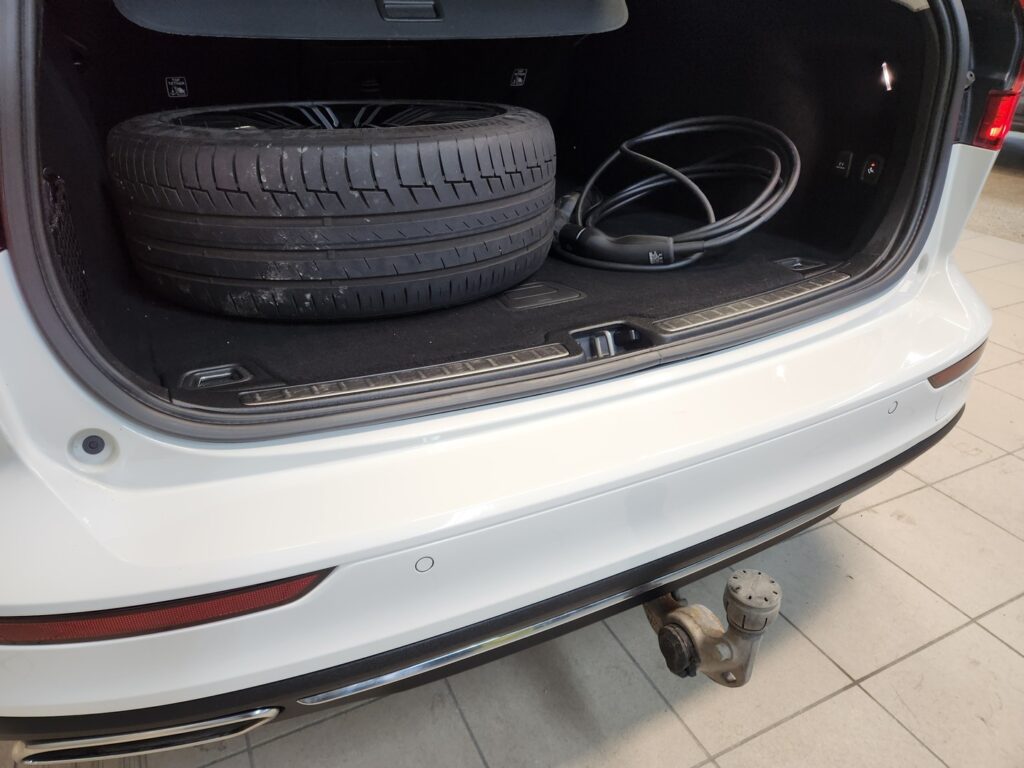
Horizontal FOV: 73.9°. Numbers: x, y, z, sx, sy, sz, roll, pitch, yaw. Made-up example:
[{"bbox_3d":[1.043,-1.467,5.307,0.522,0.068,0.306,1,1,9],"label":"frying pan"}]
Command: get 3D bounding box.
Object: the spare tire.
[{"bbox_3d":[-0.265,-0.318,1.114,0.672,0.238,0.672,-12,28,-23],"label":"spare tire"}]

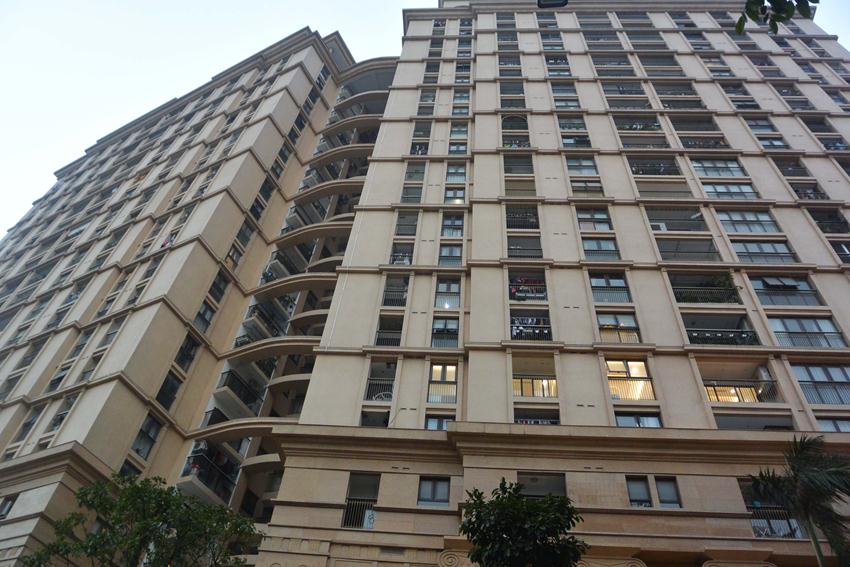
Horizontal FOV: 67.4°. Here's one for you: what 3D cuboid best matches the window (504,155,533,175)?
[{"bbox_3d":[6.060,-7.656,41.147,1.800,2.430,0.150,1,-50,4],"label":"window"}]

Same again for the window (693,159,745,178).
[{"bbox_3d":[18.626,-7.220,40.207,2.813,2.150,0.200,1,-50,4],"label":"window"}]

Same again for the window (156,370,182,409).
[{"bbox_3d":[-14.117,5.908,35.335,0.200,2.100,1.022,-18,-54,19],"label":"window"}]

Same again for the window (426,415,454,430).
[{"bbox_3d":[0.548,6.097,25.684,1.220,2.000,0.150,1,-50,4],"label":"window"}]

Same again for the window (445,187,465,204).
[{"bbox_3d":[1.907,-5.535,40.262,1.250,2.100,0.180,1,-50,4],"label":"window"}]

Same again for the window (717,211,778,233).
[{"bbox_3d":[18.169,-3.466,35.793,2.870,2.200,0.200,1,-50,4],"label":"window"}]

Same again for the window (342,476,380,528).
[{"bbox_3d":[-2.337,8.087,23.787,1.168,2.242,0.200,1,-50,4],"label":"window"}]

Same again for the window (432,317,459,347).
[{"bbox_3d":[0.985,2.316,30.211,1.220,2.130,0.150,1,-50,4],"label":"window"}]

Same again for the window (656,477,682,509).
[{"bbox_3d":[9.041,7.738,23.643,0.800,1.330,0.180,1,-50,4],"label":"window"}]

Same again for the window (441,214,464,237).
[{"bbox_3d":[1.653,-3.490,37.866,1.310,2.350,0.180,1,-50,4],"label":"window"}]

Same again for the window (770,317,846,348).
[{"bbox_3d":[17.435,2.276,29.043,3.012,2.150,0.200,1,-50,4],"label":"window"}]

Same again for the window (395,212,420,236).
[{"bbox_3d":[-1.064,-3.503,38.005,1.210,2.350,0.180,1,-50,4],"label":"window"}]

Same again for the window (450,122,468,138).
[{"bbox_3d":[2.538,-11.133,46.311,1.220,2.400,0.150,1,-50,4],"label":"window"}]

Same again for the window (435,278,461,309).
[{"bbox_3d":[1.197,0.478,32.411,1.220,2.380,0.150,1,-50,4],"label":"window"}]

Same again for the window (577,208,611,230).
[{"bbox_3d":[9.649,-3.635,36.307,1.800,2.290,0.150,1,-50,4],"label":"window"}]

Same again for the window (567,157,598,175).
[{"bbox_3d":[10.299,-7.657,41.708,1.900,2.250,0.180,1,-50,4],"label":"window"}]

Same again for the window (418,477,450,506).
[{"bbox_3d":[0.334,7.685,23.441,1.150,1.270,0.150,1,-50,4],"label":"window"}]

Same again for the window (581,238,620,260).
[{"bbox_3d":[9.491,-1.792,34.250,1.799,2.150,0.200,1,-50,4],"label":"window"}]

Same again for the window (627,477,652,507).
[{"bbox_3d":[7.733,7.497,22.877,0.780,1.320,0.150,1,-50,4],"label":"window"}]

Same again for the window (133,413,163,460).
[{"bbox_3d":[-14.324,7.864,33.042,0.200,2.100,1.004,-18,-54,19],"label":"window"}]

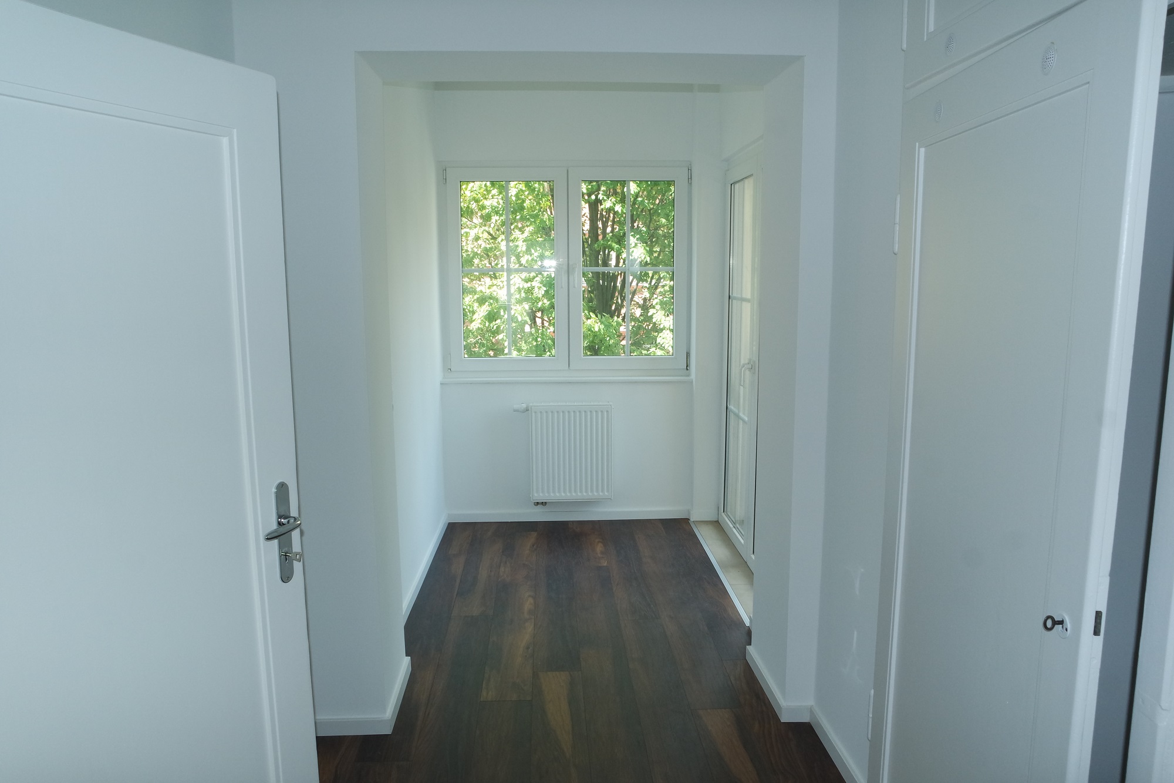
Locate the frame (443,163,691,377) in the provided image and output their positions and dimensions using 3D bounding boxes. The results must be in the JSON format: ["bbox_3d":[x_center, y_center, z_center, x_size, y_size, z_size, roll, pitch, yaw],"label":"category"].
[{"bbox_3d":[-0.098,-0.736,4.864,1.482,1.270,0.080,-1,8,-3],"label":"frame"}]

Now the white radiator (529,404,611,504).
[{"bbox_3d":[-0.093,0.369,4.836,0.500,0.600,0.100,-1,8,-3],"label":"white radiator"}]

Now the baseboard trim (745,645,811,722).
[{"bbox_3d":[0.715,1.089,2.952,0.105,0.060,0.462,-1,8,-3],"label":"baseboard trim"}]

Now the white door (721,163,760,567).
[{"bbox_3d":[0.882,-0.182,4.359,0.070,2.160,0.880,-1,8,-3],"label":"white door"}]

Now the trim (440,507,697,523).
[{"bbox_3d":[-0.111,0.792,4.980,1.528,0.060,0.018,-1,8,-3],"label":"trim"}]

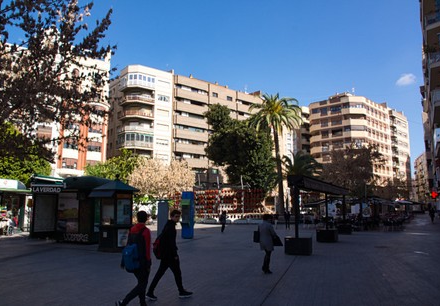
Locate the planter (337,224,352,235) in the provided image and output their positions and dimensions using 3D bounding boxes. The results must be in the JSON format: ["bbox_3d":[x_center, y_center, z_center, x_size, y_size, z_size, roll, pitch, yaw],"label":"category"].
[{"bbox_3d":[8.586,5.311,23.861,1.020,0.670,1.020,-5,-10,29],"label":"planter"}]

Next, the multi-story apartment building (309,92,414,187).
[{"bbox_3d":[41.427,2.704,99.903,32.000,30.300,15.000,8,-12,-39],"label":"multi-story apartment building"}]

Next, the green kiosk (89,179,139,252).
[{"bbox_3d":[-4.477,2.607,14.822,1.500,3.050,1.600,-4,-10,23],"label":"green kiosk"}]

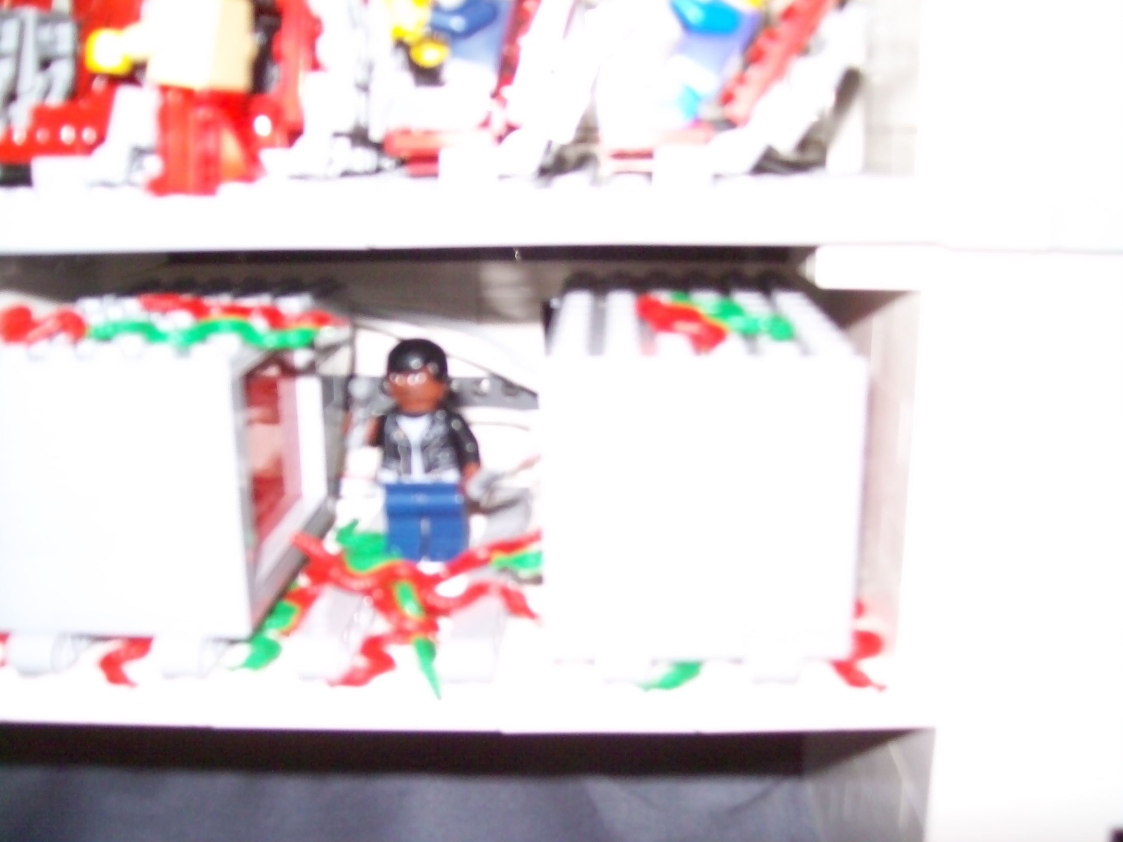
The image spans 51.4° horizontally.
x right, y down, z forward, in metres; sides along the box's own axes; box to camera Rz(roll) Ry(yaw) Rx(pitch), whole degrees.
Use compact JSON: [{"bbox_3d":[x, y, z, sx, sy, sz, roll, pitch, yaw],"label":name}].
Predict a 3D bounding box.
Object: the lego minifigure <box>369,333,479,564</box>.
[{"bbox_3d":[-0.026,0.006,0.224,0.022,0.043,0.014,-1,16,5],"label":"lego minifigure"}]

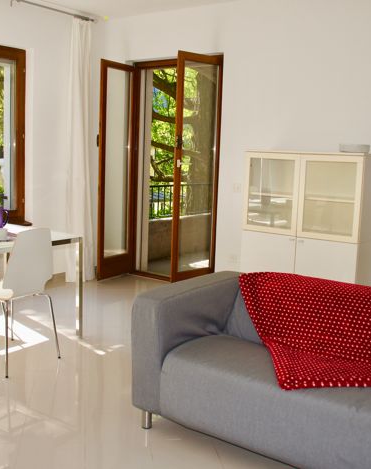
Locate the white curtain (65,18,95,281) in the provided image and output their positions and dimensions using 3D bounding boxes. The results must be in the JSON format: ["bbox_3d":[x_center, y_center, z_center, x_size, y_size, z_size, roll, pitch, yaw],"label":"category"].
[{"bbox_3d":[-1.049,-0.772,5.279,0.130,2.570,0.350,7,10,33],"label":"white curtain"}]

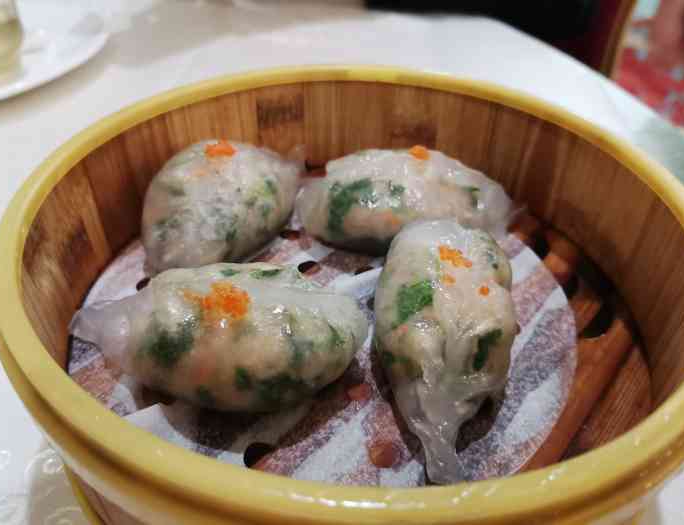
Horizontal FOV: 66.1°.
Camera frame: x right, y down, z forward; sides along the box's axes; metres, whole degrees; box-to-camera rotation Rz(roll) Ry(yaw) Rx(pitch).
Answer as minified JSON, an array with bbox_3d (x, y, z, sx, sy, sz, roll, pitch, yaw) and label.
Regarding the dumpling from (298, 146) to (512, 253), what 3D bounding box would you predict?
[{"bbox_3d":[0.020,-0.020,0.166,0.068,0.028,0.035,4,40,3],"label":"dumpling"}]

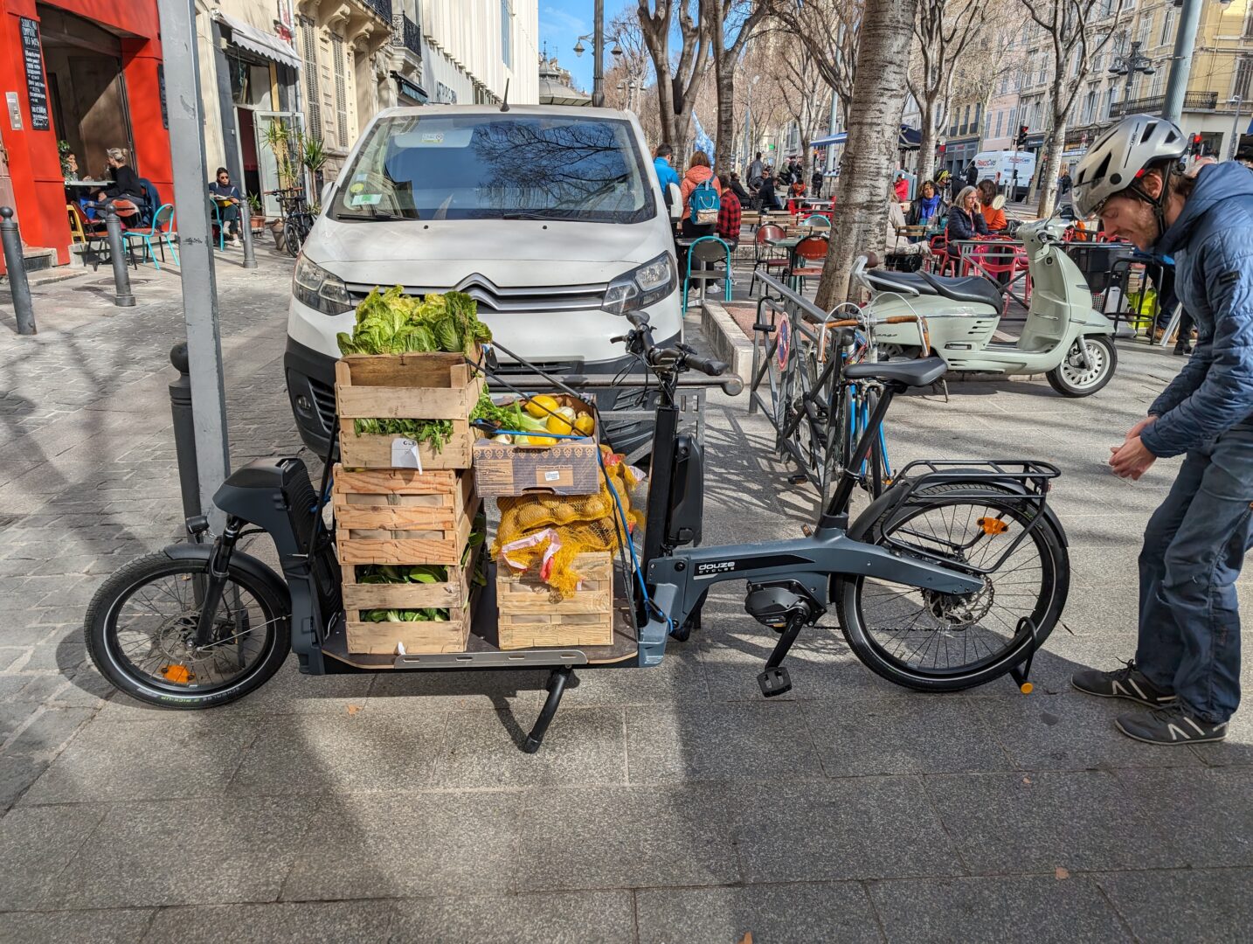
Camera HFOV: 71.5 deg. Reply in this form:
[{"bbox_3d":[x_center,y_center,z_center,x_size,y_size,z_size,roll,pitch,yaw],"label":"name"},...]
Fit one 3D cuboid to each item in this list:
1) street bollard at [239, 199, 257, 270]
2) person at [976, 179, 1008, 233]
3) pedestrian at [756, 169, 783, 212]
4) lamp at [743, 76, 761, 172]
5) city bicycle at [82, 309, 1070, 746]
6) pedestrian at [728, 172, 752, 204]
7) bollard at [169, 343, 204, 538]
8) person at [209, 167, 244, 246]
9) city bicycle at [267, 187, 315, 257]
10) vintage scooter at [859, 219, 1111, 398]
[{"bbox_3d":[-4.523,-2.883,10.400,0.155,0.840,0.155,1,18,0],"label":"street bollard"},{"bbox_3d":[4.217,-2.872,10.546,0.700,1.280,0.500,15,22,39],"label":"person"},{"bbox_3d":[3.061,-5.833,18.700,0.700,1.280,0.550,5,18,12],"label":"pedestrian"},{"bbox_3d":[8.181,-22.990,58.243,0.750,6.700,0.350,6,17,17],"label":"lamp"},{"bbox_3d":[-0.092,0.145,2.374,2.767,1.080,0.660,0,17,-4],"label":"city bicycle"},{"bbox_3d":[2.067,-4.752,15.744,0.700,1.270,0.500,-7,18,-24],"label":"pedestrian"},{"bbox_3d":[-1.289,0.079,2.666,0.120,0.950,0.120,1,17,0],"label":"bollard"},{"bbox_3d":[-6.067,-4.053,13.200,0.550,1.180,0.750,-7,20,-25],"label":"person"},{"bbox_3d":[-4.946,-3.924,13.650,0.600,1.030,1.600,5,17,11],"label":"city bicycle"},{"bbox_3d":[2.366,-1.079,5.631,1.880,1.200,0.720,0,17,-4],"label":"vintage scooter"}]

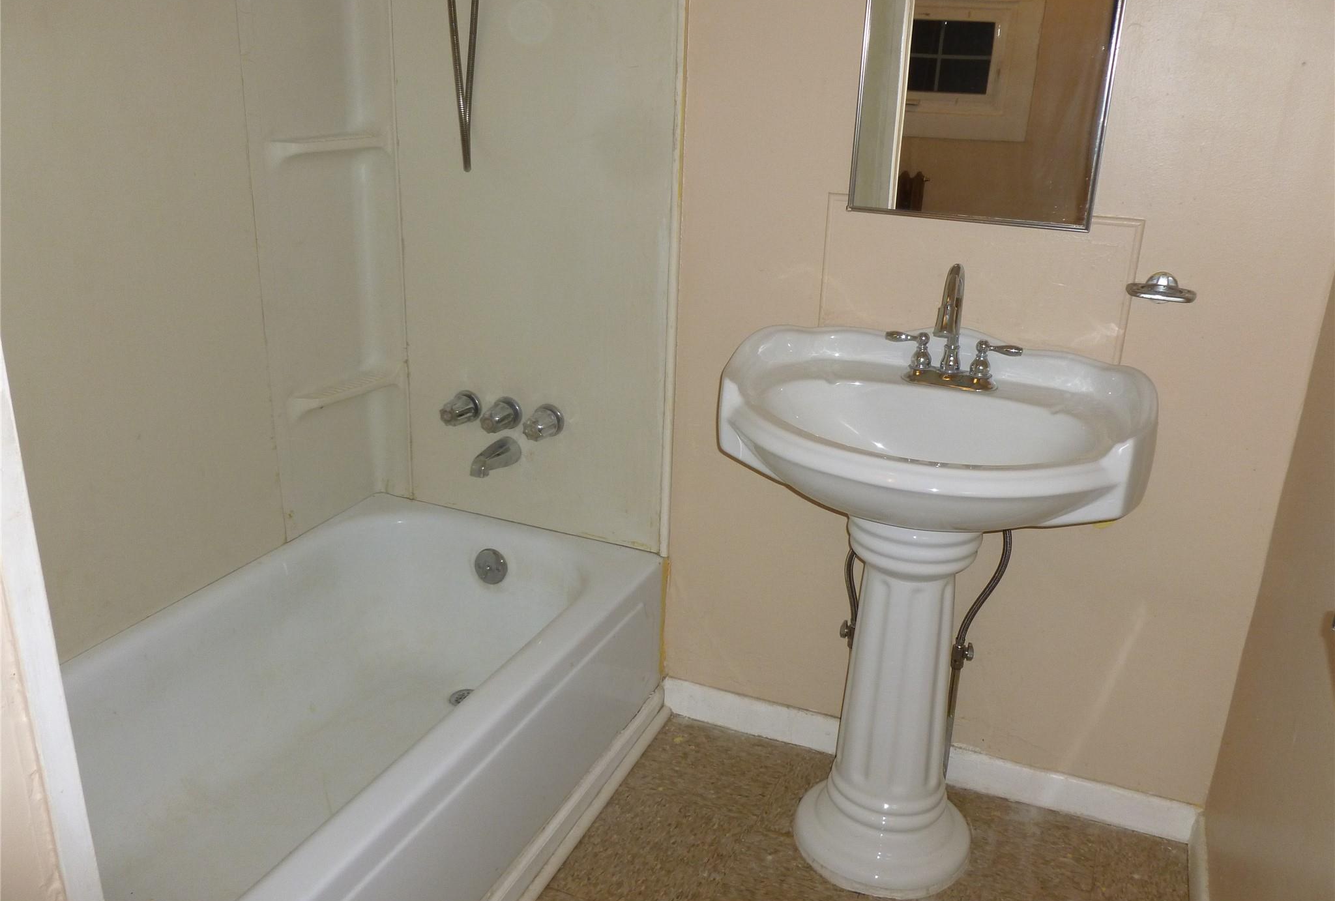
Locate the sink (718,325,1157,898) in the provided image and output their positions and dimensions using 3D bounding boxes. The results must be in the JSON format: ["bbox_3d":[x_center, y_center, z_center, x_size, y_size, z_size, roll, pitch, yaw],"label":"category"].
[{"bbox_3d":[0.401,0.303,1.825,0.656,0.933,0.582,10,20,21],"label":"sink"}]

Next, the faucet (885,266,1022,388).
[{"bbox_3d":[0.466,-0.199,1.770,0.234,0.212,0.170,10,20,21],"label":"faucet"}]

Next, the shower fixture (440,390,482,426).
[{"bbox_3d":[-0.458,-0.088,2.361,0.072,0.072,0.076,10,20,21],"label":"shower fixture"}]

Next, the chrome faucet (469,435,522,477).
[{"bbox_3d":[-0.379,0.020,2.330,0.062,0.066,0.130,10,20,21],"label":"chrome faucet"}]

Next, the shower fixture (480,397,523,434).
[{"bbox_3d":[-0.362,-0.070,2.324,0.072,0.072,0.076,10,20,21],"label":"shower fixture"}]

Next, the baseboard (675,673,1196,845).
[{"bbox_3d":[0.495,0.621,2.213,1.078,0.088,0.015,10,20,21],"label":"baseboard"}]

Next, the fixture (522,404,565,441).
[{"bbox_3d":[-0.269,-0.053,2.288,0.072,0.072,0.076,10,20,21],"label":"fixture"}]

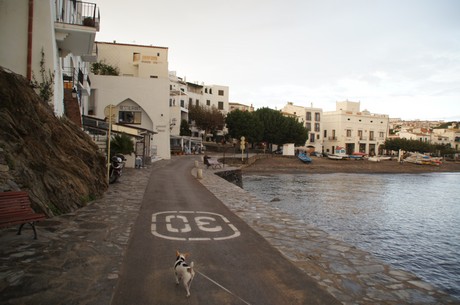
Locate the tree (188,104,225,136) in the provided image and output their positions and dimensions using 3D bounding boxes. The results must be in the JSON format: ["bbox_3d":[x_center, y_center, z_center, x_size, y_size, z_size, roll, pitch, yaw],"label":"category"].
[{"bbox_3d":[-4.913,-6.167,72.000,7.500,7.600,7.400,0,1,0],"label":"tree"}]

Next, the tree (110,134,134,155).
[{"bbox_3d":[-8.310,-0.462,26.500,2.000,2.200,2.000,0,1,0],"label":"tree"}]

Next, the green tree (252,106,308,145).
[{"bbox_3d":[10.264,-4.675,70.000,11.200,9.300,10.500,0,1,0],"label":"green tree"}]

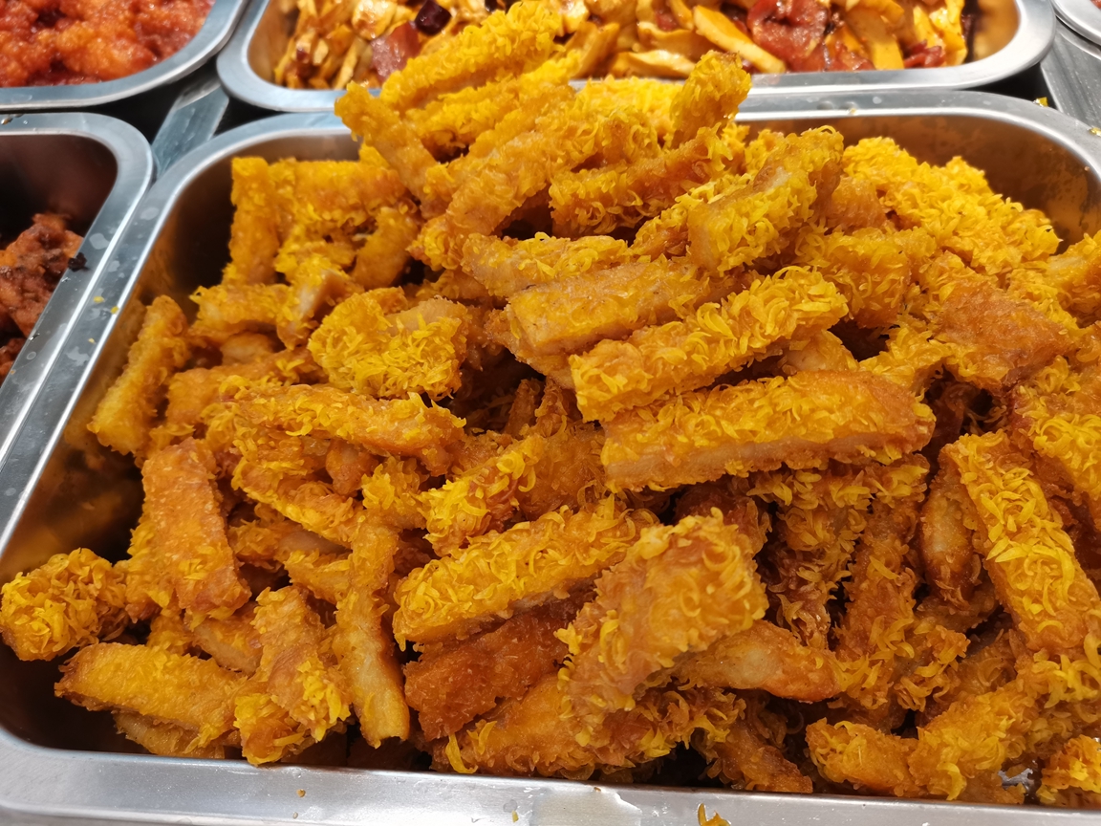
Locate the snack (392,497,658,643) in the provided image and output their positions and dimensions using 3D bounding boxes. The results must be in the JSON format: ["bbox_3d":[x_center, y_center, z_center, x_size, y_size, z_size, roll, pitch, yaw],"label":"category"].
[{"bbox_3d":[-0.005,0.043,0.228,0.069,0.017,0.021,-15,54,-4],"label":"snack"}]

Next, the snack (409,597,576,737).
[{"bbox_3d":[-0.015,0.080,0.261,0.058,0.014,0.021,-23,57,-3],"label":"snack"}]

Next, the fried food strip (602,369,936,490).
[{"bbox_3d":[0.060,0.004,0.232,0.085,0.016,0.021,-6,54,2],"label":"fried food strip"}]

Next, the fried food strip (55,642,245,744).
[{"bbox_3d":[-0.133,0.093,0.276,0.063,0.012,0.019,4,57,13],"label":"fried food strip"}]

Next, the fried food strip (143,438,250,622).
[{"bbox_3d":[-0.114,0.037,0.267,0.021,0.015,0.053,-17,74,-5],"label":"fried food strip"}]

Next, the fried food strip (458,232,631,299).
[{"bbox_3d":[0.000,-0.046,0.258,0.053,0.016,0.019,4,55,15],"label":"fried food strip"}]

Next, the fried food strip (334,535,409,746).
[{"bbox_3d":[-0.057,0.072,0.267,0.016,0.015,0.061,-8,71,1],"label":"fried food strip"}]

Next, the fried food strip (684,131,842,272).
[{"bbox_3d":[0.077,-0.075,0.292,0.055,0.017,0.018,-34,58,-3],"label":"fried food strip"}]

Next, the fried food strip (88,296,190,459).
[{"bbox_3d":[-0.168,-0.017,0.339,0.016,0.016,0.061,7,62,11],"label":"fried food strip"}]

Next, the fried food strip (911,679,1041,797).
[{"bbox_3d":[0.109,0.080,0.209,0.034,0.018,0.020,-28,56,0],"label":"fried food strip"}]

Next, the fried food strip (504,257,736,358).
[{"bbox_3d":[0.024,-0.036,0.282,0.075,0.016,0.020,-9,55,8],"label":"fried food strip"}]

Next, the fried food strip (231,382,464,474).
[{"bbox_3d":[-0.076,0.004,0.302,0.091,0.015,0.017,9,58,18],"label":"fried food strip"}]

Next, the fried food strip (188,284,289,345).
[{"bbox_3d":[-0.130,-0.041,0.350,0.045,0.014,0.017,5,57,13],"label":"fried food strip"}]

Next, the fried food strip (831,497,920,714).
[{"bbox_3d":[0.094,0.051,0.234,0.019,0.017,0.062,11,67,14],"label":"fried food strip"}]

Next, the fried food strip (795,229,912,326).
[{"bbox_3d":[0.091,-0.042,0.258,0.036,0.023,0.022,1,74,-2],"label":"fried food strip"}]

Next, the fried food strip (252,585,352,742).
[{"bbox_3d":[-0.077,0.077,0.259,0.019,0.016,0.043,-20,73,-8],"label":"fried food strip"}]

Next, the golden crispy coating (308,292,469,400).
[{"bbox_3d":[-0.055,-0.023,0.281,0.047,0.022,0.026,5,75,10],"label":"golden crispy coating"}]

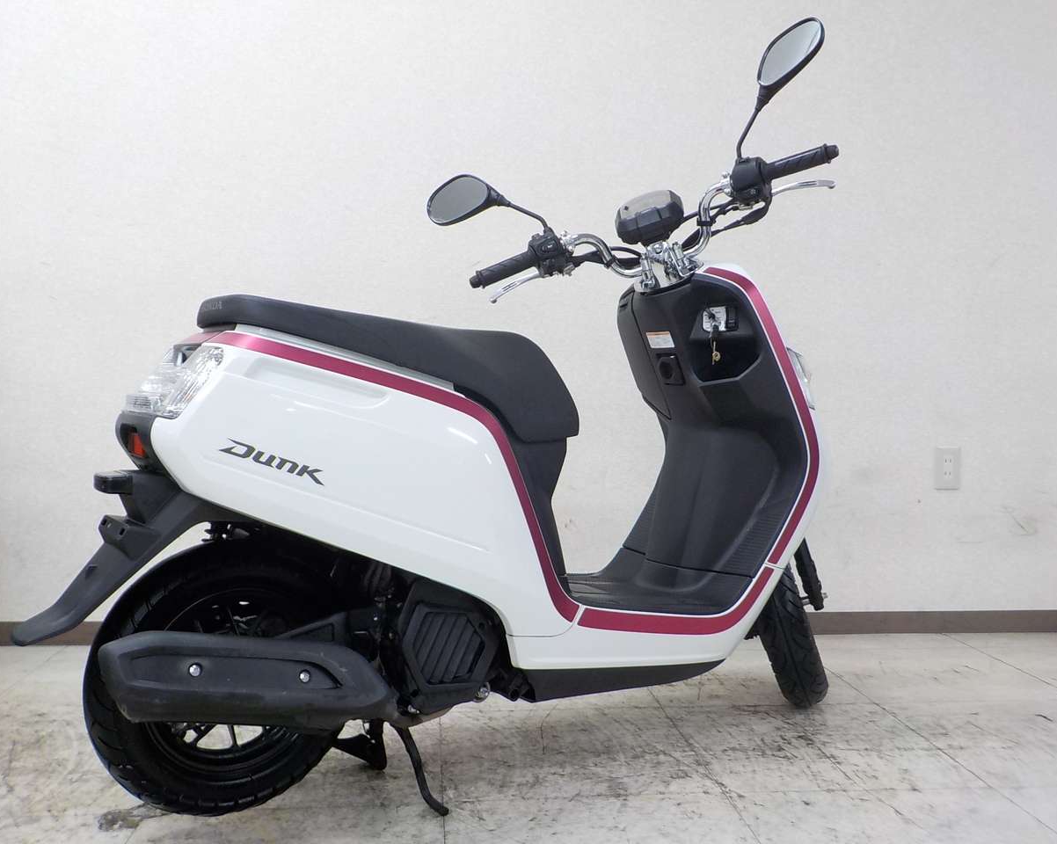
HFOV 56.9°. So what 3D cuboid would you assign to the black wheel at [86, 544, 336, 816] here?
[{"bbox_3d":[-0.460,0.392,1.500,0.416,0.416,0.095,-1,2,-33],"label":"black wheel"}]

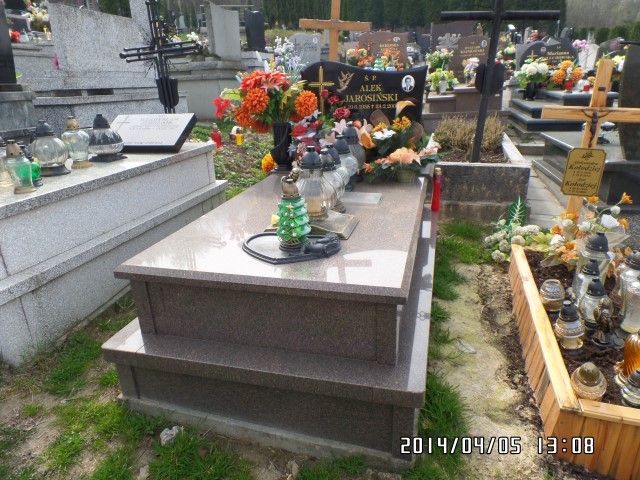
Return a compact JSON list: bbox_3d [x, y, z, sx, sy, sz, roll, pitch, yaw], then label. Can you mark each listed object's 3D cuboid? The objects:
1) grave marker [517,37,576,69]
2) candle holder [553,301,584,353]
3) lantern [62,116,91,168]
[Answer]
[{"bbox_3d":[3.636,-2.839,6.753,0.839,0.682,0.120,3,23,16],"label":"grave marker"},{"bbox_3d":[1.019,0.344,1.690,0.141,0.211,0.141,3,23,16],"label":"candle holder"},{"bbox_3d":[-1.417,-0.567,2.472,0.146,0.288,0.146,3,22,15],"label":"lantern"}]

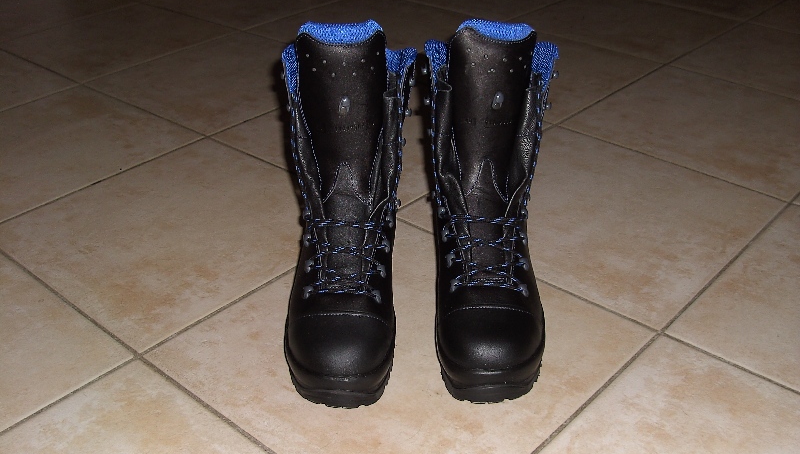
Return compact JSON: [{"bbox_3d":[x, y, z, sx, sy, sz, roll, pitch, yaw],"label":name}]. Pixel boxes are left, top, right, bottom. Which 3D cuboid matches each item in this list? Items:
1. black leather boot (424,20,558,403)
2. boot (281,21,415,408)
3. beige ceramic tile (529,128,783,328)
[{"bbox_3d":[0.087,-0.040,0.852,0.127,0.312,0.305,-1,30,0],"label":"black leather boot"},{"bbox_3d":[-0.050,-0.045,0.876,0.138,0.320,0.310,0,30,1],"label":"boot"},{"bbox_3d":[0.259,-0.022,1.138,0.385,0.010,0.385,24,38,35],"label":"beige ceramic tile"}]

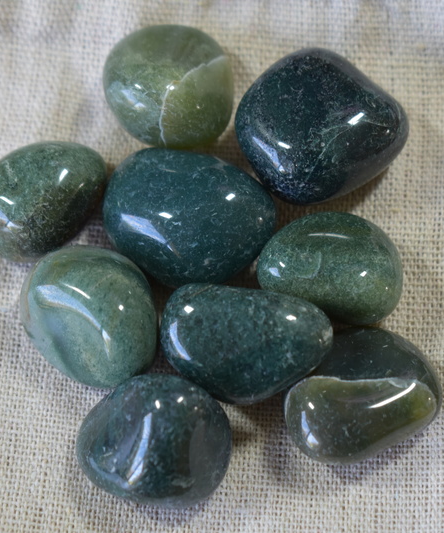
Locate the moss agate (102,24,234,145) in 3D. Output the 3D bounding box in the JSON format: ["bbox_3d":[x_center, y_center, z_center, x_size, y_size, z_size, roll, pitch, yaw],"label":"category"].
[{"bbox_3d":[-0.009,-0.031,0.311,0.021,0.018,0.025,-43,74,-15],"label":"moss agate"}]

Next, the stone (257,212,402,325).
[{"bbox_3d":[0.018,0.000,0.300,0.024,0.015,0.019,14,69,6],"label":"stone"}]

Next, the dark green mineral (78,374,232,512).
[{"bbox_3d":[-0.011,0.027,0.287,0.025,0.019,0.021,10,68,4],"label":"dark green mineral"}]

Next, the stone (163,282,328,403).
[{"bbox_3d":[0.004,0.012,0.294,0.028,0.017,0.019,4,68,2],"label":"stone"}]

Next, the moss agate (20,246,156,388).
[{"bbox_3d":[-0.021,0.008,0.296,0.020,0.017,0.026,-37,73,-14],"label":"moss agate"}]

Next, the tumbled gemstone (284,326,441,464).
[{"bbox_3d":[0.022,0.021,0.291,0.025,0.017,0.021,-25,70,-10],"label":"tumbled gemstone"}]

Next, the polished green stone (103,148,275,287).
[{"bbox_3d":[-0.006,-0.008,0.301,0.029,0.019,0.024,14,69,6],"label":"polished green stone"}]

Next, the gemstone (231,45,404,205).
[{"bbox_3d":[0.016,-0.023,0.306,0.028,0.021,0.026,16,69,6],"label":"gemstone"}]

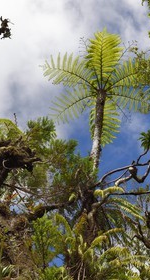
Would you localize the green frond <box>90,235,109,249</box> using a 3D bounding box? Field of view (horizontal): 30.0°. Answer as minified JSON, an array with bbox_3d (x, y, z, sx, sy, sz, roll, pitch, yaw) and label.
[{"bbox_3d":[0.420,1.740,4.800,0.340,0.200,0.160,0,-36,0],"label":"green frond"}]

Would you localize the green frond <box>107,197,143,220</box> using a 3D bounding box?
[{"bbox_3d":[0.992,1.346,5.500,0.700,0.400,0.300,0,-36,0],"label":"green frond"}]

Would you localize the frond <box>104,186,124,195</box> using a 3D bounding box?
[{"bbox_3d":[0.729,0.956,5.300,0.380,0.140,0.140,0,-36,0],"label":"frond"}]

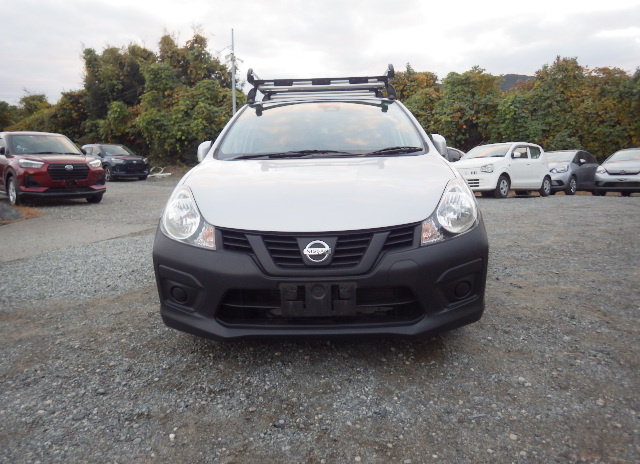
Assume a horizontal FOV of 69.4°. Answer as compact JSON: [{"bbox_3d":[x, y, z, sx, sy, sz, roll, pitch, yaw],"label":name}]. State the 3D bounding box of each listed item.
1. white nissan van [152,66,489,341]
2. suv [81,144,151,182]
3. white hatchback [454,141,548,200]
[{"bbox_3d":[0.030,-0.505,4.170,1.710,1.700,4.395,-1,9,2],"label":"white nissan van"},{"bbox_3d":[-9.420,-3.160,20.900,3.995,1.620,1.695,8,12,39],"label":"suv"},{"bbox_3d":[5.030,-1.700,12.780,3.395,1.480,1.475,-7,11,-40],"label":"white hatchback"}]

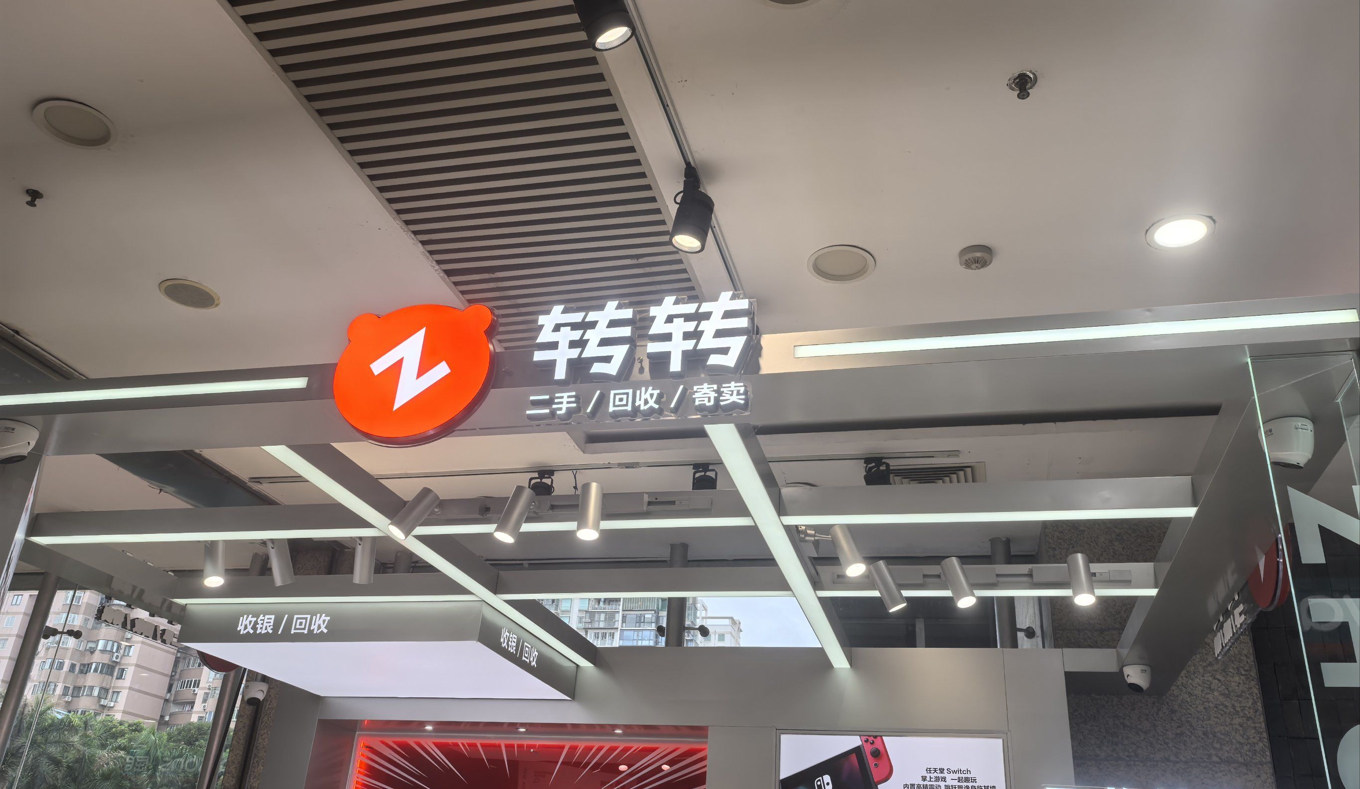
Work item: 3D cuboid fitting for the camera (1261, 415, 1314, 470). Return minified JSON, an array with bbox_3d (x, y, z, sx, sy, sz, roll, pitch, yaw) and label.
[{"bbox_3d":[1.345,0.110,2.333,0.117,0.096,0.117,16,-29,-23],"label":"camera"}]

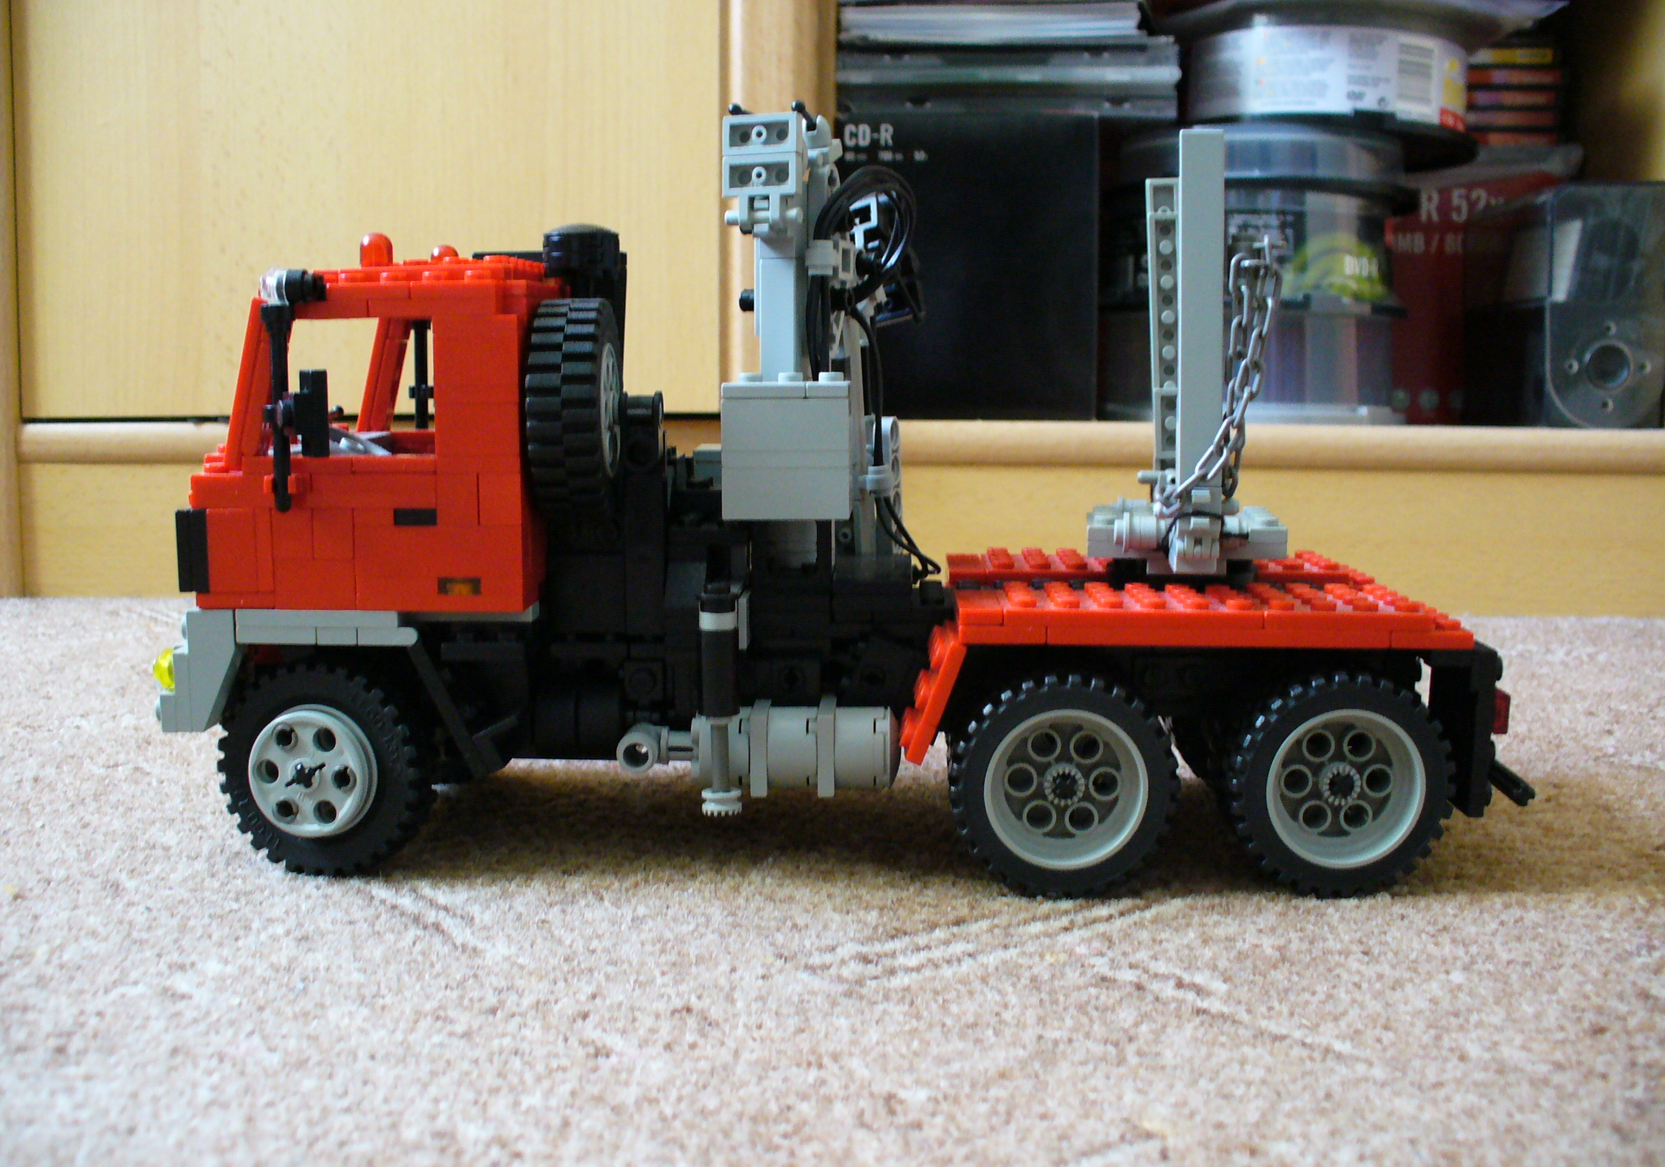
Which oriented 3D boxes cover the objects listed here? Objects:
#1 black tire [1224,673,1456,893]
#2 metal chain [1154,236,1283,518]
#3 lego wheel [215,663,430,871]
[{"bbox_3d":[0.096,0.038,0.340,0.042,0.042,0.015,0,7,2],"label":"black tire"},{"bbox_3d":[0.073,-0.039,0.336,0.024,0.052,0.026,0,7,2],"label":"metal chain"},{"bbox_3d":[-0.100,0.036,0.353,0.042,0.042,0.015,2,7,11],"label":"lego wheel"}]

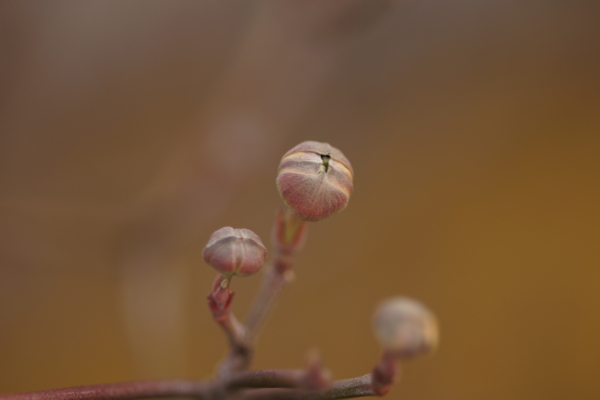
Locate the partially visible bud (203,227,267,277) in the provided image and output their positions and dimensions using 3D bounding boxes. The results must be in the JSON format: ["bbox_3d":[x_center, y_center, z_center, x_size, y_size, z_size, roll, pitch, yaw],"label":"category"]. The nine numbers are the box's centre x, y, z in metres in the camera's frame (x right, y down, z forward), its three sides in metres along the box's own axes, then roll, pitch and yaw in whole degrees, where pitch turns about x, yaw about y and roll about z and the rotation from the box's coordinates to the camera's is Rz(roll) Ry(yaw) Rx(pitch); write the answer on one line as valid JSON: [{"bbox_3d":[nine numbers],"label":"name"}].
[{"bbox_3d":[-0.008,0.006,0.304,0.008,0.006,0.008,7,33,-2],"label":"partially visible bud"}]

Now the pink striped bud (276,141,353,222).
[{"bbox_3d":[0.002,-0.002,0.305,0.009,0.009,0.009,9,42,-8],"label":"pink striped bud"}]

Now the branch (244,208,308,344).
[{"bbox_3d":[-0.003,0.010,0.313,0.004,0.018,0.003,16,19,0],"label":"branch"}]

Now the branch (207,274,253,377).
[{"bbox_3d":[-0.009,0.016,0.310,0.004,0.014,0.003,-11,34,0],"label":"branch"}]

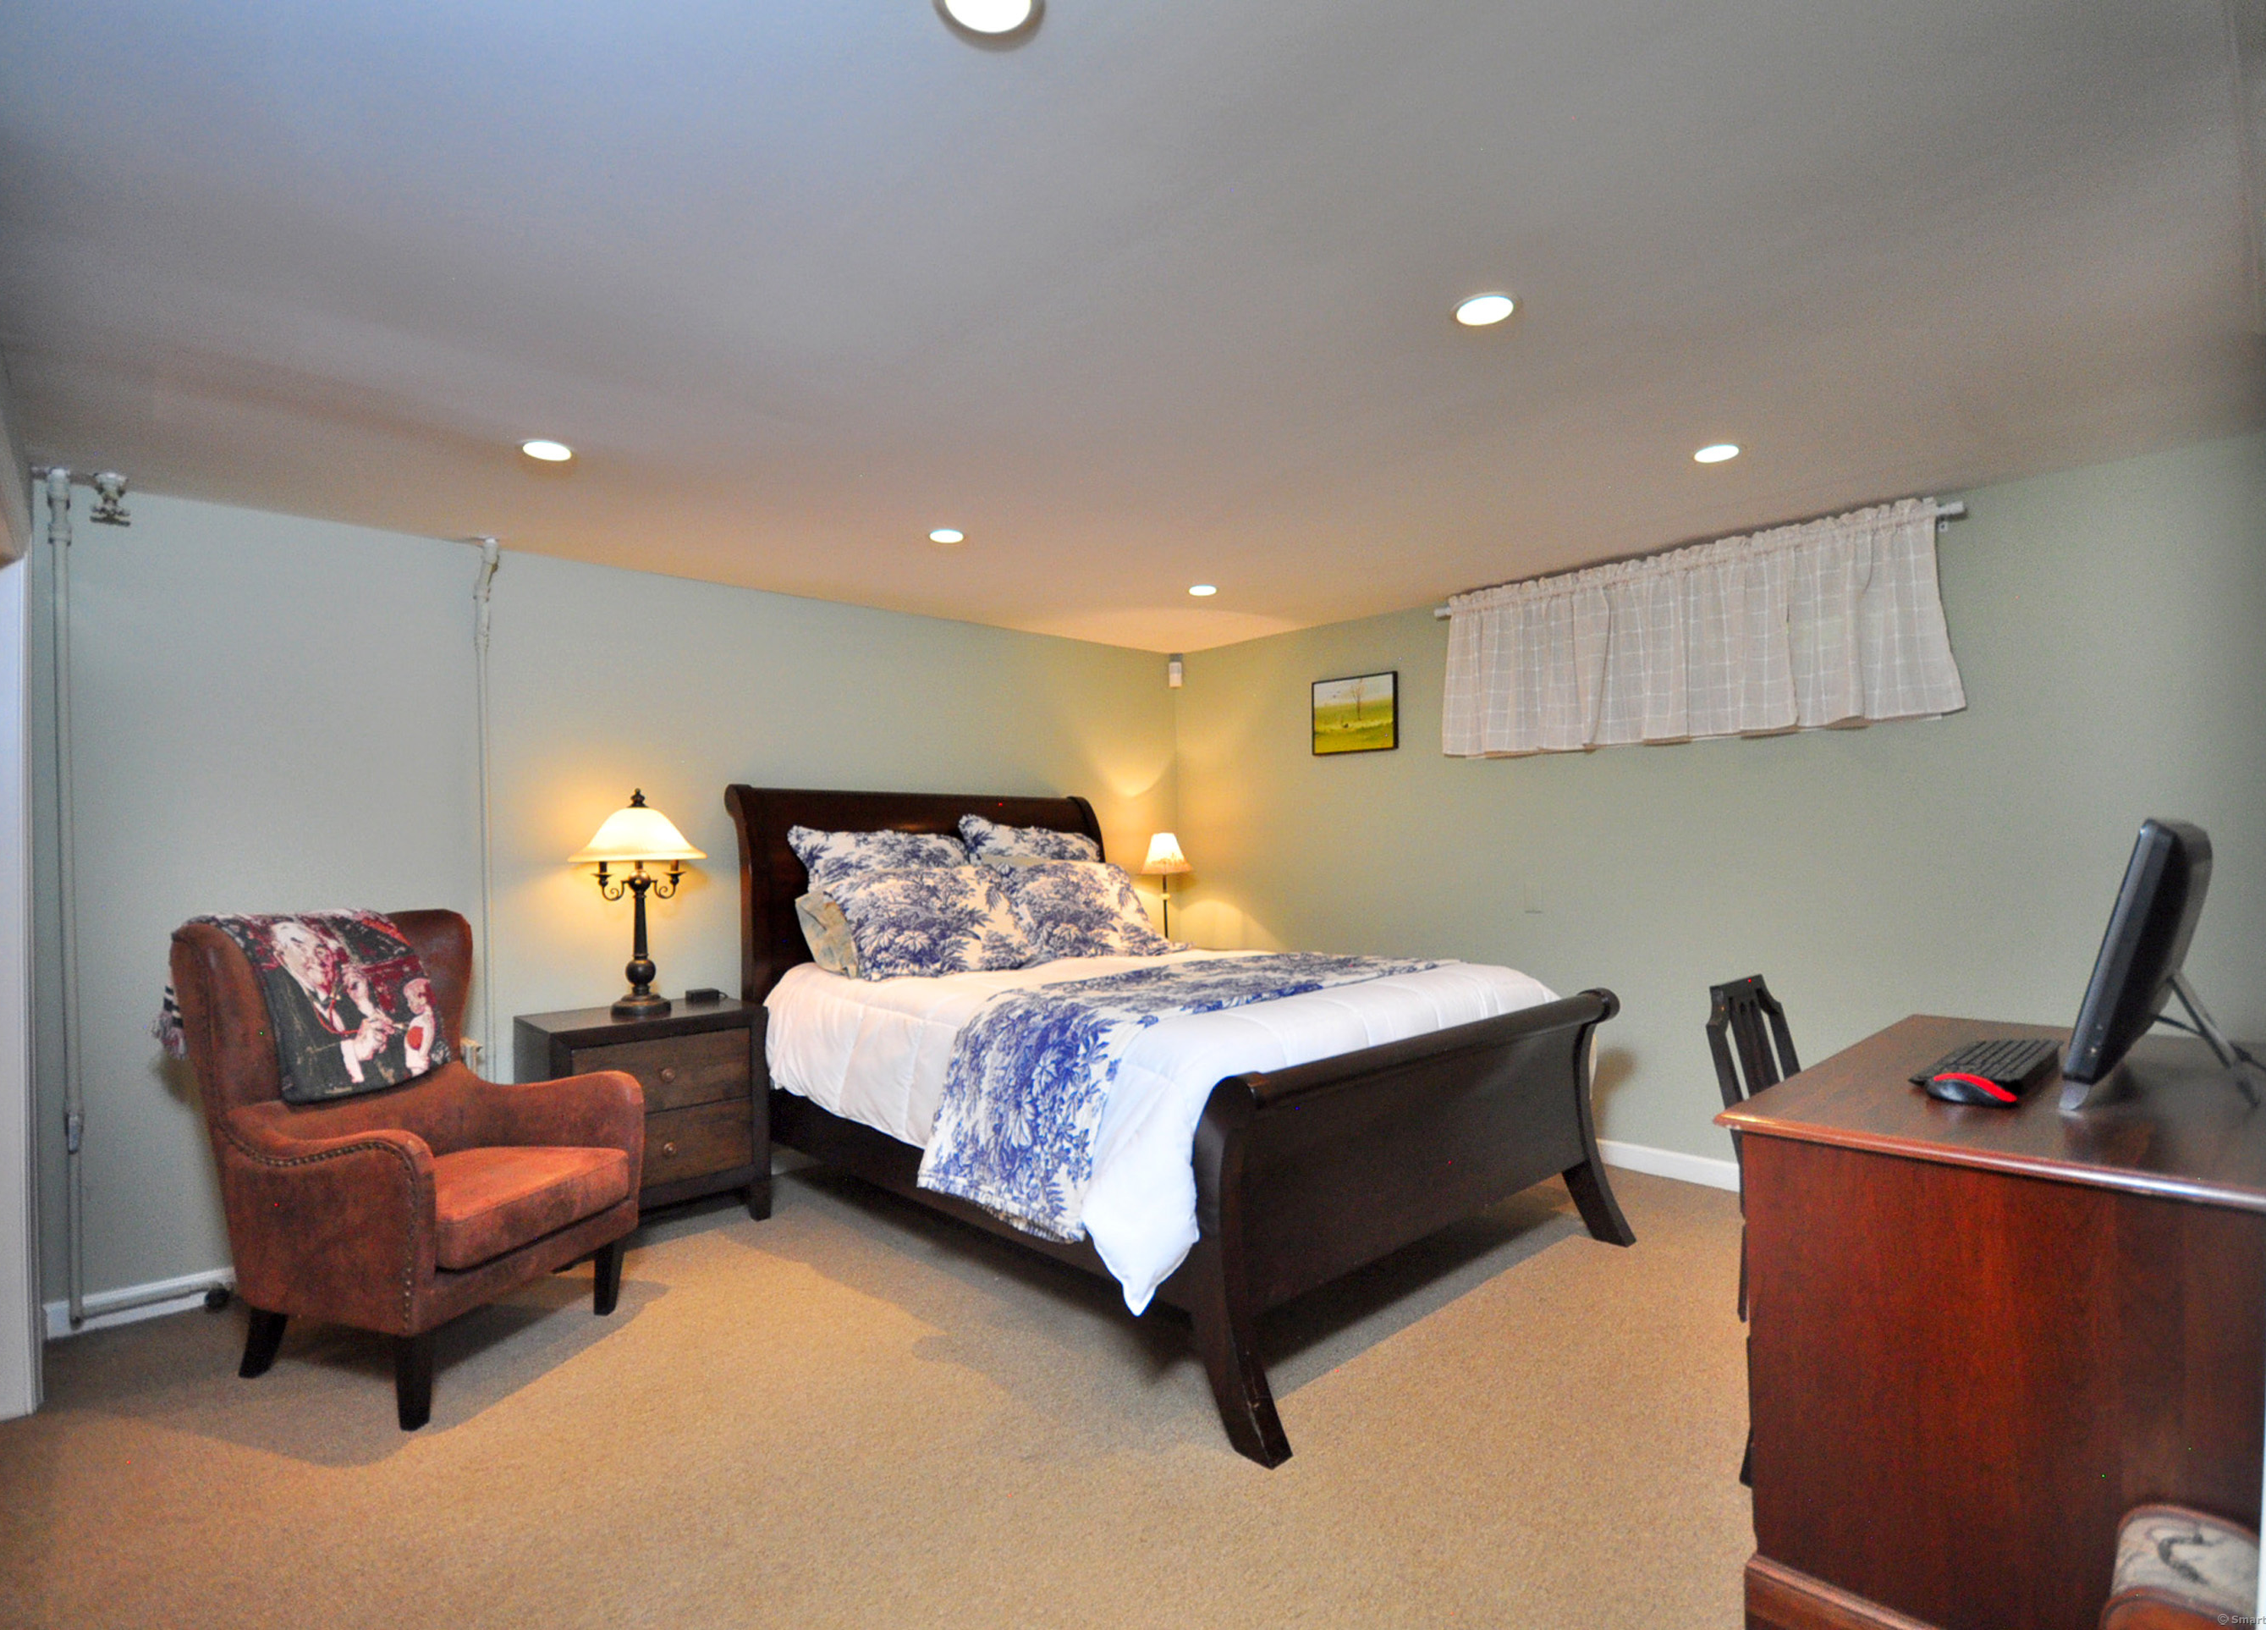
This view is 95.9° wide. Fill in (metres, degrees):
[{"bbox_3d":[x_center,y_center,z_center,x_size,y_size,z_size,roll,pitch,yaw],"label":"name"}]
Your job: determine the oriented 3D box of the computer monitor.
[{"bbox_3d":[1.687,0.228,1.670,0.500,0.450,0.220,0,0,-42],"label":"computer monitor"}]

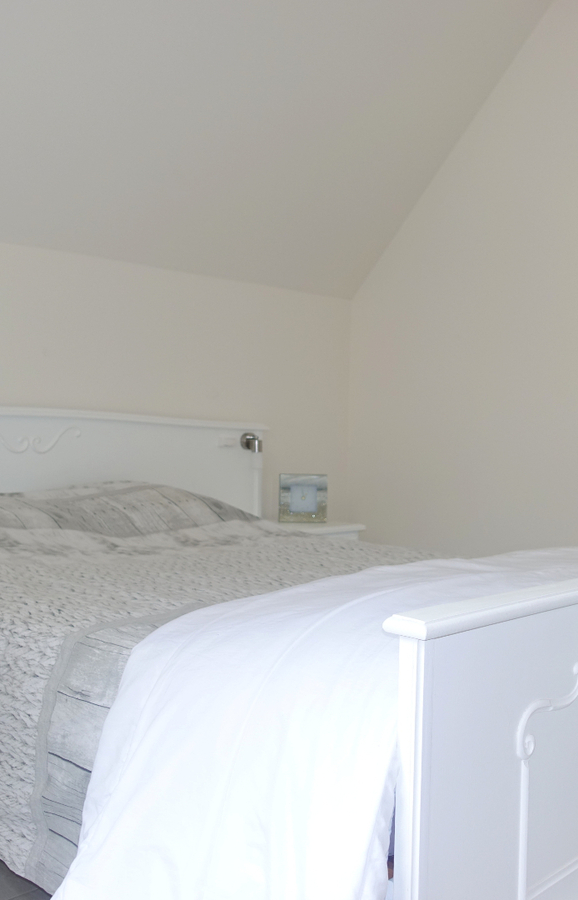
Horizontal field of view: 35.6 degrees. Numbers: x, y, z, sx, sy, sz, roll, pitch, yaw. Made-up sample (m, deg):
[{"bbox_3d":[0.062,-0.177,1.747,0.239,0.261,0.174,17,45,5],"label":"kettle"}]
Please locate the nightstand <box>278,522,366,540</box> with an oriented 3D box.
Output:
[{"bbox_3d":[0.010,0.601,3.560,0.425,0.593,0.402,0,1,-44],"label":"nightstand"}]

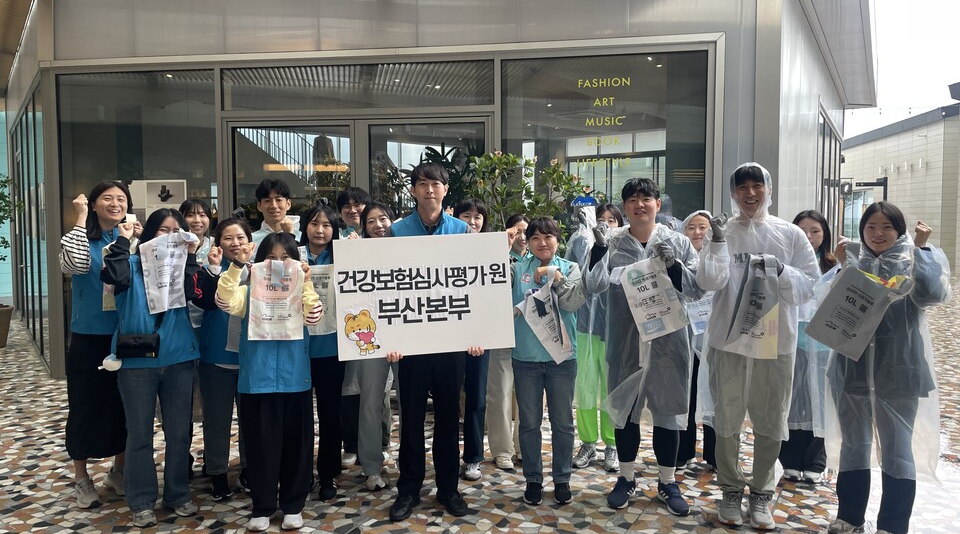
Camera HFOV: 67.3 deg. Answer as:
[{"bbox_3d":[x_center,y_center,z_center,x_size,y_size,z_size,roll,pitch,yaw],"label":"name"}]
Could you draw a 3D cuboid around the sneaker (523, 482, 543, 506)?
[{"bbox_3d":[0.298,1.241,4.049,0.097,0.100,0.255,0,3,6],"label":"sneaker"}]

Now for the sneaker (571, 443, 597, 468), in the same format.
[{"bbox_3d":[0.665,1.153,4.503,0.098,0.108,0.260,3,5,36],"label":"sneaker"}]

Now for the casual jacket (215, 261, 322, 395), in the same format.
[{"bbox_3d":[-1.055,0.293,3.639,0.540,0.668,0.400,-1,3,-8],"label":"casual jacket"}]

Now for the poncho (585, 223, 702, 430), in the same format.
[{"bbox_3d":[0.842,0.305,3.761,0.580,1.040,0.400,1,4,11],"label":"poncho"}]

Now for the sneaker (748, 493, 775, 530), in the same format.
[{"bbox_3d":[1.406,1.194,3.615,0.115,0.125,0.295,1,3,16],"label":"sneaker"}]

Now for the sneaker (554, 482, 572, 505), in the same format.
[{"bbox_3d":[0.471,1.241,4.049,0.097,0.100,0.255,0,3,7],"label":"sneaker"}]

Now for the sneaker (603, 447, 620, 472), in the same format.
[{"bbox_3d":[0.799,1.155,4.407,0.098,0.115,0.250,0,3,5],"label":"sneaker"}]

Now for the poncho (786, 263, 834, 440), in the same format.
[{"bbox_3d":[1.933,0.462,4.243,0.500,1.040,0.360,1,4,16],"label":"poncho"}]

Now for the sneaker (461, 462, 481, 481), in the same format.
[{"bbox_3d":[-0.035,1.165,4.264,0.100,0.110,0.250,0,3,0],"label":"sneaker"}]

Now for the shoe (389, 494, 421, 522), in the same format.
[{"bbox_3d":[-0.398,1.250,3.853,0.103,0.105,0.290,1,3,17],"label":"shoe"}]

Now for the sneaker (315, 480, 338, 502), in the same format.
[{"bbox_3d":[-0.864,1.239,4.102,0.097,0.100,0.255,0,3,-6],"label":"sneaker"}]

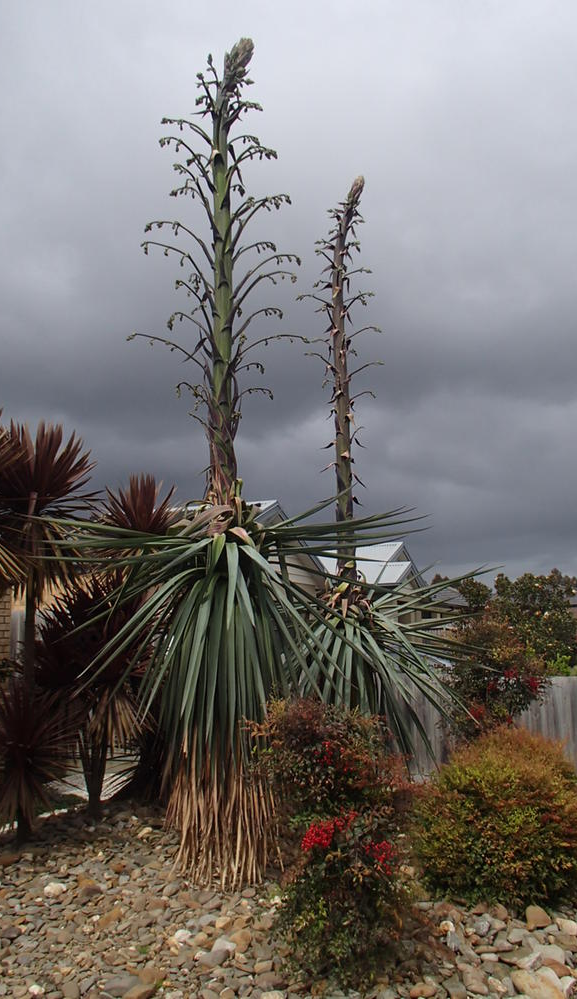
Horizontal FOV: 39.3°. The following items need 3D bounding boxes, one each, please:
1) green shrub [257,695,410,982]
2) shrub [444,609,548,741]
[{"bbox_3d":[0.245,1.677,4.094,0.820,1.230,0.750,0,-9,0],"label":"green shrub"},{"bbox_3d":[1.841,1.856,7.100,0.950,1.760,0.900,0,-9,0],"label":"shrub"}]

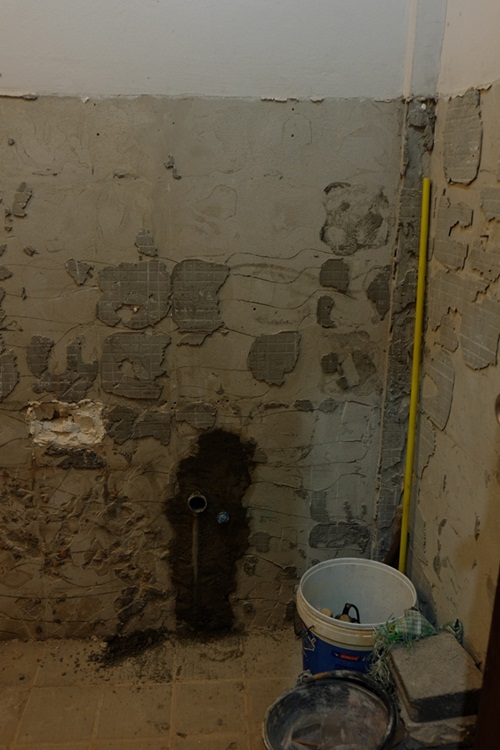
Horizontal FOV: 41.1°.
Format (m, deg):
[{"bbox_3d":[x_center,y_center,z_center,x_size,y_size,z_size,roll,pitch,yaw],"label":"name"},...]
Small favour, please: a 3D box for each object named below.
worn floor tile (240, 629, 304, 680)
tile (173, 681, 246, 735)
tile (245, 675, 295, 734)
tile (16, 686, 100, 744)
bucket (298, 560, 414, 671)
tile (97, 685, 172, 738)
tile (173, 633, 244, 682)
[{"bbox_3d":[0.078,0.852,2.029,0.198,0.010,0.198,-1,17,-3],"label":"worn floor tile"},{"bbox_3d":[-0.110,0.914,1.827,0.198,0.010,0.198,-1,17,-3],"label":"tile"},{"bbox_3d":[0.090,0.910,1.838,0.198,0.010,0.198,-1,17,-3],"label":"tile"},{"bbox_3d":[-0.509,0.921,1.805,0.198,0.010,0.198,-1,17,-3],"label":"tile"},{"bbox_3d":[0.286,0.734,1.805,0.313,0.345,0.313,0,17,0],"label":"bucket"},{"bbox_3d":[-0.310,0.917,1.816,0.198,0.010,0.198,-1,17,-3],"label":"tile"},{"bbox_3d":[-0.122,0.856,2.018,0.198,0.010,0.198,-1,17,-3],"label":"tile"}]

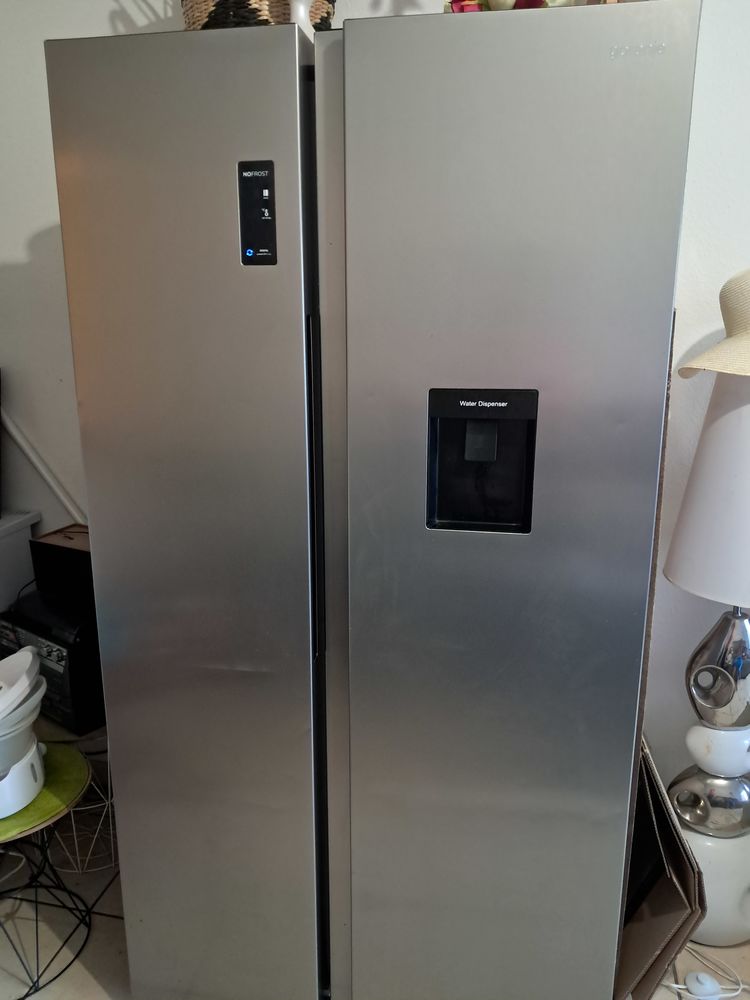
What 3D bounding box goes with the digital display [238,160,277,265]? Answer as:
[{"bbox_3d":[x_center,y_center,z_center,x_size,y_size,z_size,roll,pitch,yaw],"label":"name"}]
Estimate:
[{"bbox_3d":[-0.171,-0.418,1.141,0.055,0.145,0.010,3,14,10],"label":"digital display"}]

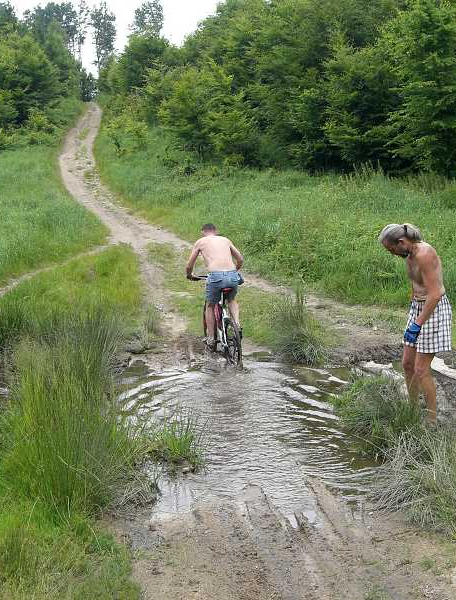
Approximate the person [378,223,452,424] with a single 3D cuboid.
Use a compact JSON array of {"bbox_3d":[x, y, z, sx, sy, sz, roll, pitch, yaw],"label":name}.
[{"bbox_3d":[1.516,0.218,7.100,0.540,1.670,0.480,-1,4,-18],"label":"person"}]

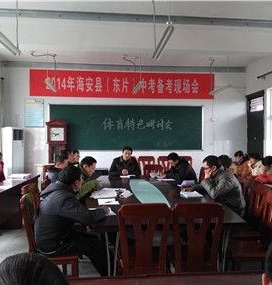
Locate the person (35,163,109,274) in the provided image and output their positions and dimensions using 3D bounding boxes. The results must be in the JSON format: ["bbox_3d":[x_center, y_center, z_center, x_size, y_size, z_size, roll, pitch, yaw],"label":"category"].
[{"bbox_3d":[-0.565,0.830,2.870,0.780,1.250,0.540,0,0,-8],"label":"person"}]

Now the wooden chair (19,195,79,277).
[{"bbox_3d":[-0.765,0.970,2.870,0.500,0.960,0.440,0,0,-5],"label":"wooden chair"}]

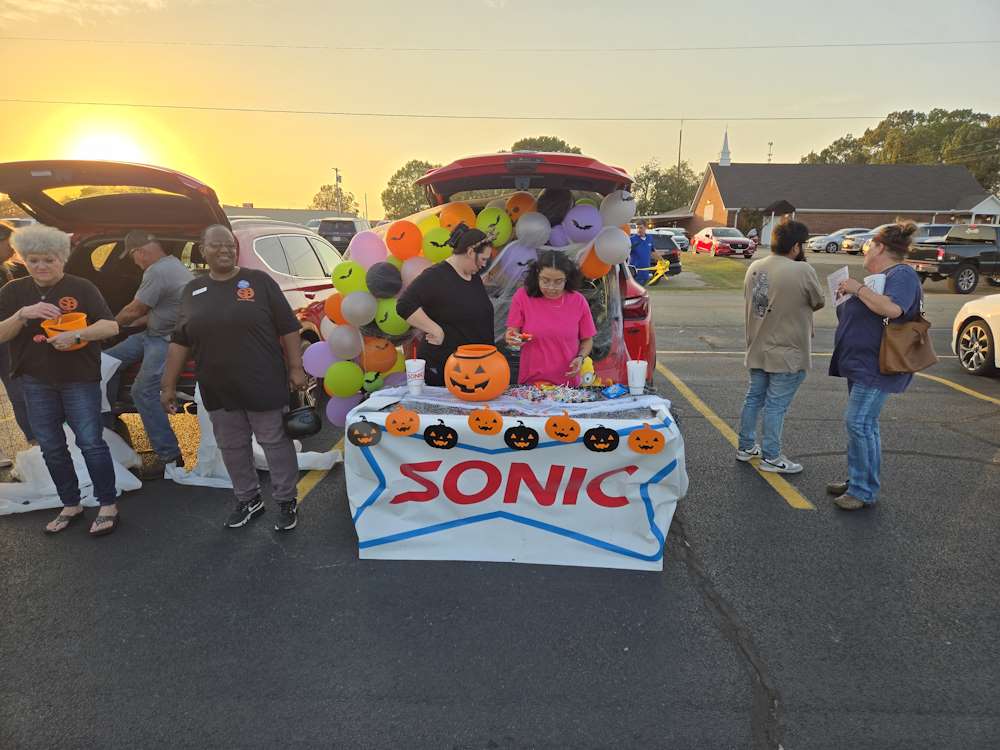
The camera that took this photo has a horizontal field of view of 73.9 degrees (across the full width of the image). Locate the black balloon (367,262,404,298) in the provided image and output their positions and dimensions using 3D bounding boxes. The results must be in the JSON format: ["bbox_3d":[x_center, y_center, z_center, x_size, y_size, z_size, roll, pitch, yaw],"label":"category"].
[{"bbox_3d":[-0.834,-0.681,4.800,0.260,0.270,0.260,1,13,0],"label":"black balloon"}]

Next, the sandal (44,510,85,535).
[{"bbox_3d":[-2.417,0.788,3.689,0.100,0.075,0.255,3,13,9],"label":"sandal"}]

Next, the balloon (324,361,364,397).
[{"bbox_3d":[-1.095,0.028,4.680,0.275,0.265,0.275,1,13,0],"label":"balloon"}]

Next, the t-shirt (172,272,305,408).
[{"bbox_3d":[-1.414,-0.188,3.620,0.660,0.800,0.380,-1,13,-7],"label":"t-shirt"}]

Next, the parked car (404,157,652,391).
[{"bbox_3d":[0.352,-0.839,6.717,1.900,2.080,4.750,1,12,4],"label":"parked car"}]

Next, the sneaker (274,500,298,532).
[{"bbox_3d":[-1.201,0.755,3.736,0.105,0.120,0.280,-1,13,-7],"label":"sneaker"}]

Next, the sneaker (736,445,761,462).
[{"bbox_3d":[1.856,0.558,4.787,0.290,0.120,0.110,-3,13,-17],"label":"sneaker"}]

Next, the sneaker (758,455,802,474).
[{"bbox_3d":[1.913,0.617,4.532,0.298,0.115,0.110,1,12,5],"label":"sneaker"}]

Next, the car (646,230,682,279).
[{"bbox_3d":[4.891,-4.610,25.091,1.900,1.700,4.700,-1,13,-8],"label":"car"}]

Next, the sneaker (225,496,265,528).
[{"bbox_3d":[-1.439,0.781,3.749,0.105,0.115,0.280,4,12,17],"label":"sneaker"}]

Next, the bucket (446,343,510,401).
[{"bbox_3d":[-0.118,0.003,3.491,0.345,0.265,0.345,0,12,0],"label":"bucket"}]

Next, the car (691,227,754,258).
[{"bbox_3d":[11.228,-6.715,33.833,1.840,1.450,4.800,1,13,1],"label":"car"}]

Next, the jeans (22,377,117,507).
[{"bbox_3d":[-2.346,0.320,3.655,0.410,0.860,0.290,1,13,2],"label":"jeans"}]

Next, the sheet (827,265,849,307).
[{"bbox_3d":[1.988,-0.517,3.880,0.140,0.216,0.010,-31,30,-3],"label":"sheet"}]

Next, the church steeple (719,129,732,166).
[{"bbox_3d":[17.333,-17.440,51.000,0.870,2.850,0.870,0,12,0],"label":"church steeple"}]

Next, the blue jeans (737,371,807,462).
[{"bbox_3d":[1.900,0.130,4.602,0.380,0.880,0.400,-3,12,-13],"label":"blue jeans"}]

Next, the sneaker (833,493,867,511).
[{"bbox_3d":[2.084,0.756,3.895,0.265,0.105,0.100,2,12,8],"label":"sneaker"}]

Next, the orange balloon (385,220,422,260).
[{"bbox_3d":[-0.646,-0.901,4.450,0.250,0.270,0.250,0,13,0],"label":"orange balloon"}]

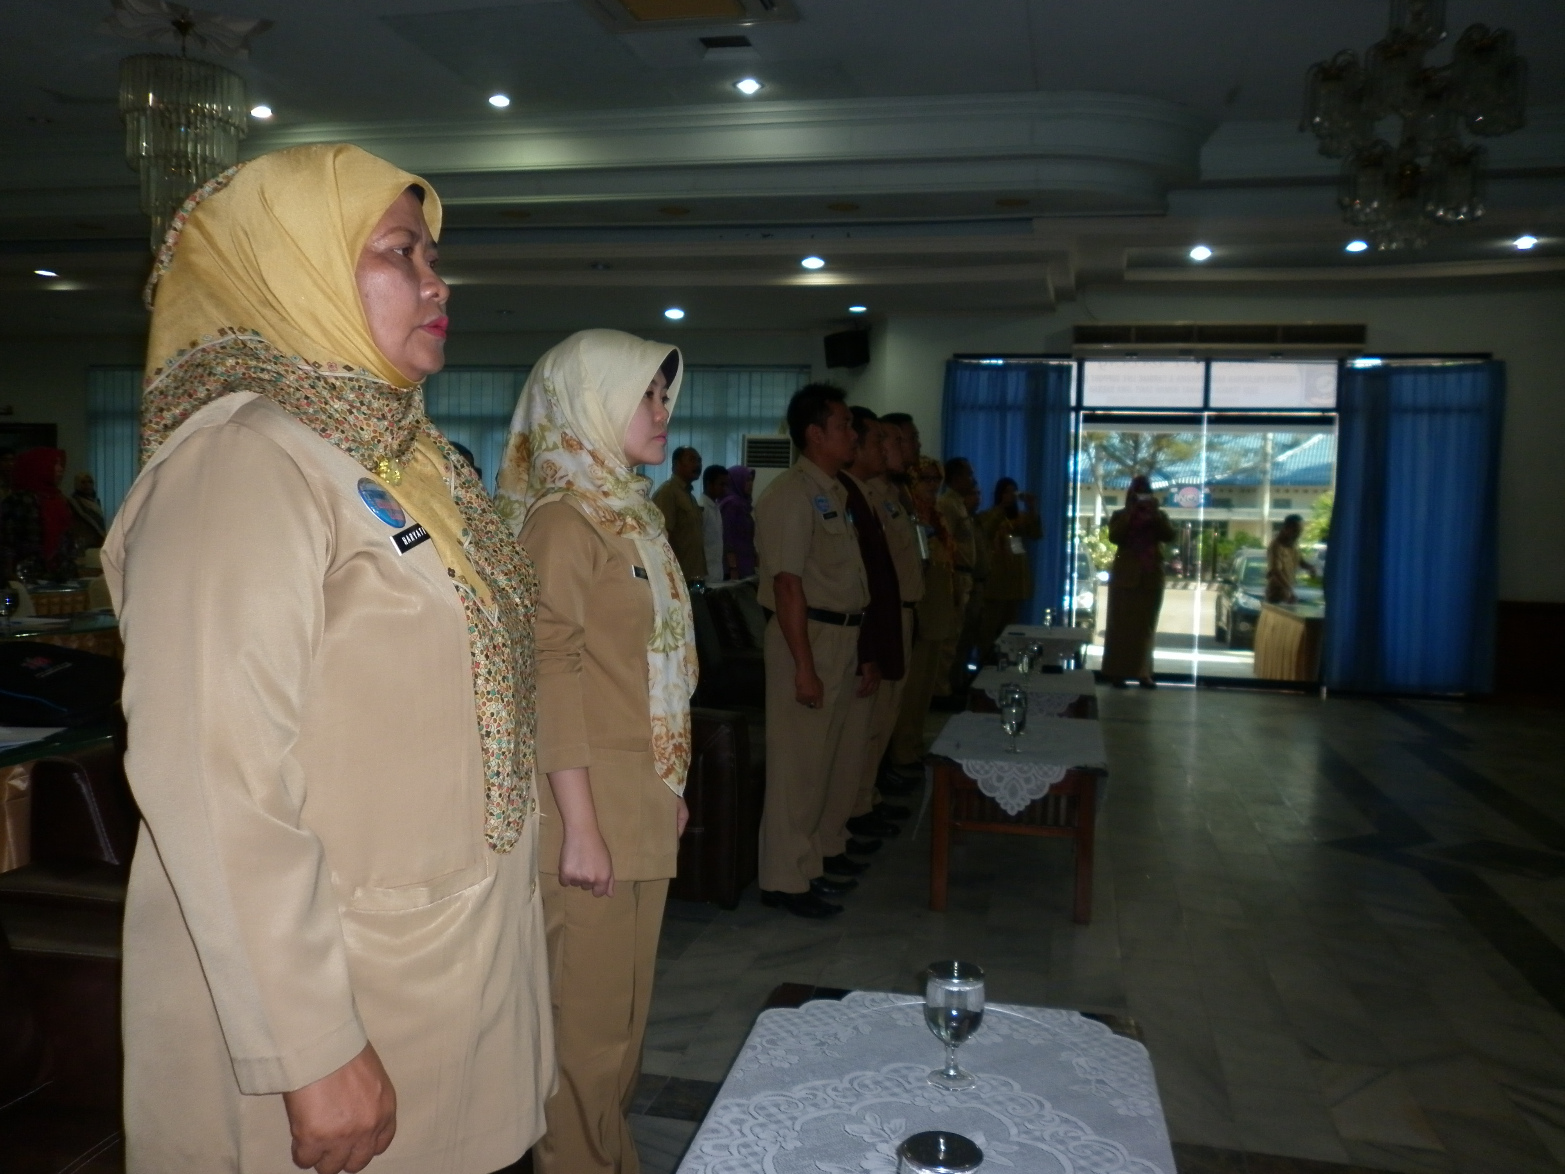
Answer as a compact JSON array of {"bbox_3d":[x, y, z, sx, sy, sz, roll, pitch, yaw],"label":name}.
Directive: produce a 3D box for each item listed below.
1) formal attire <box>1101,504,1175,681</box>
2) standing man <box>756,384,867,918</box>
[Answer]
[{"bbox_3d":[2.698,0.012,9.650,0.560,1.360,0.440,2,3,7],"label":"formal attire"},{"bbox_3d":[0.114,0.196,4.171,0.360,1.680,0.520,2,3,13],"label":"standing man"}]

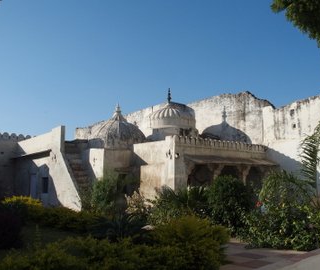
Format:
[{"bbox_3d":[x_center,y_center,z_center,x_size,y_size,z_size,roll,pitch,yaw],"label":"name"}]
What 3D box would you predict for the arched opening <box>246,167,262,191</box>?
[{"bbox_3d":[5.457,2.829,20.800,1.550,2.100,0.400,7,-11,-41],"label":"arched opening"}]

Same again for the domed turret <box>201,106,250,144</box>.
[{"bbox_3d":[4.373,-0.701,24.300,3.350,2.400,3.000,7,-11,-41],"label":"domed turret"}]

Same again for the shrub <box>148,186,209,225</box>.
[{"bbox_3d":[0.696,2.691,13.700,2.200,1.600,2.000,0,-8,0],"label":"shrub"}]

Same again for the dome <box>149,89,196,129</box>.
[{"bbox_3d":[0.807,-1.711,23.500,3.000,2.600,3.000,0,-8,0],"label":"dome"}]

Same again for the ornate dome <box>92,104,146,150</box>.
[{"bbox_3d":[-2.337,-0.479,20.500,3.150,2.500,3.150,0,-8,0],"label":"ornate dome"}]

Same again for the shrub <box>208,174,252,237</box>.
[{"bbox_3d":[2.348,2.382,12.300,1.600,2.050,1.550,0,-8,0],"label":"shrub"}]

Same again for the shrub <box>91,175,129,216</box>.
[{"bbox_3d":[-2.331,2.838,16.800,1.750,2.000,1.600,0,-8,0],"label":"shrub"}]

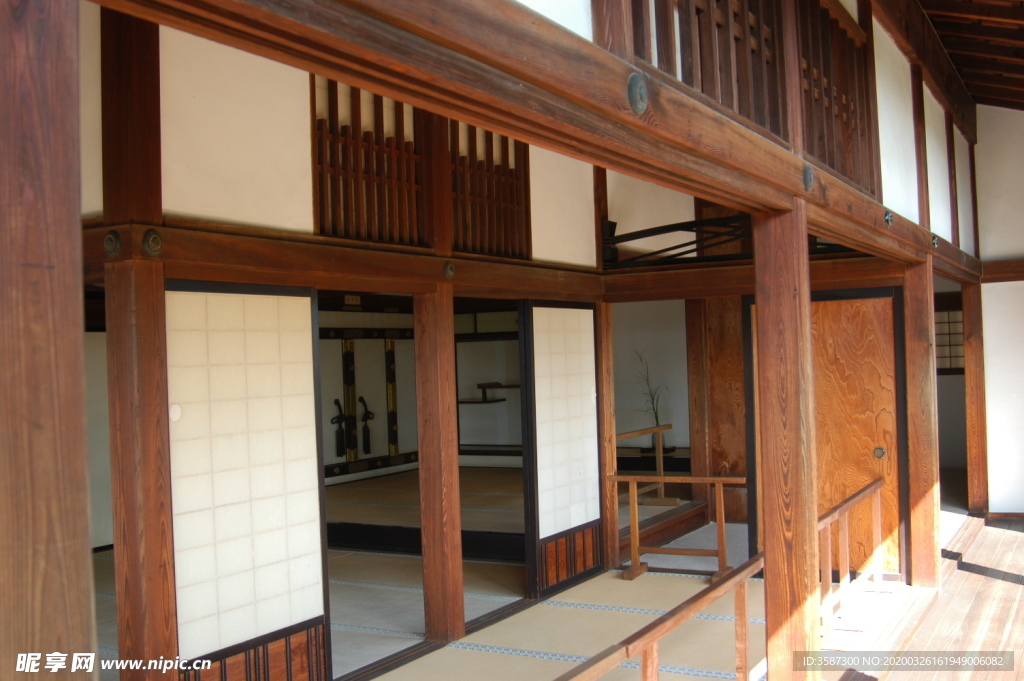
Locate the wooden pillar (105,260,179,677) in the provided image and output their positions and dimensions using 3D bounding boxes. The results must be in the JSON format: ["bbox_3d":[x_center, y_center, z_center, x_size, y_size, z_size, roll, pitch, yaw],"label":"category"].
[{"bbox_3d":[-1.345,0.649,3.723,0.150,1.860,0.142,-2,-1,30],"label":"wooden pillar"}]

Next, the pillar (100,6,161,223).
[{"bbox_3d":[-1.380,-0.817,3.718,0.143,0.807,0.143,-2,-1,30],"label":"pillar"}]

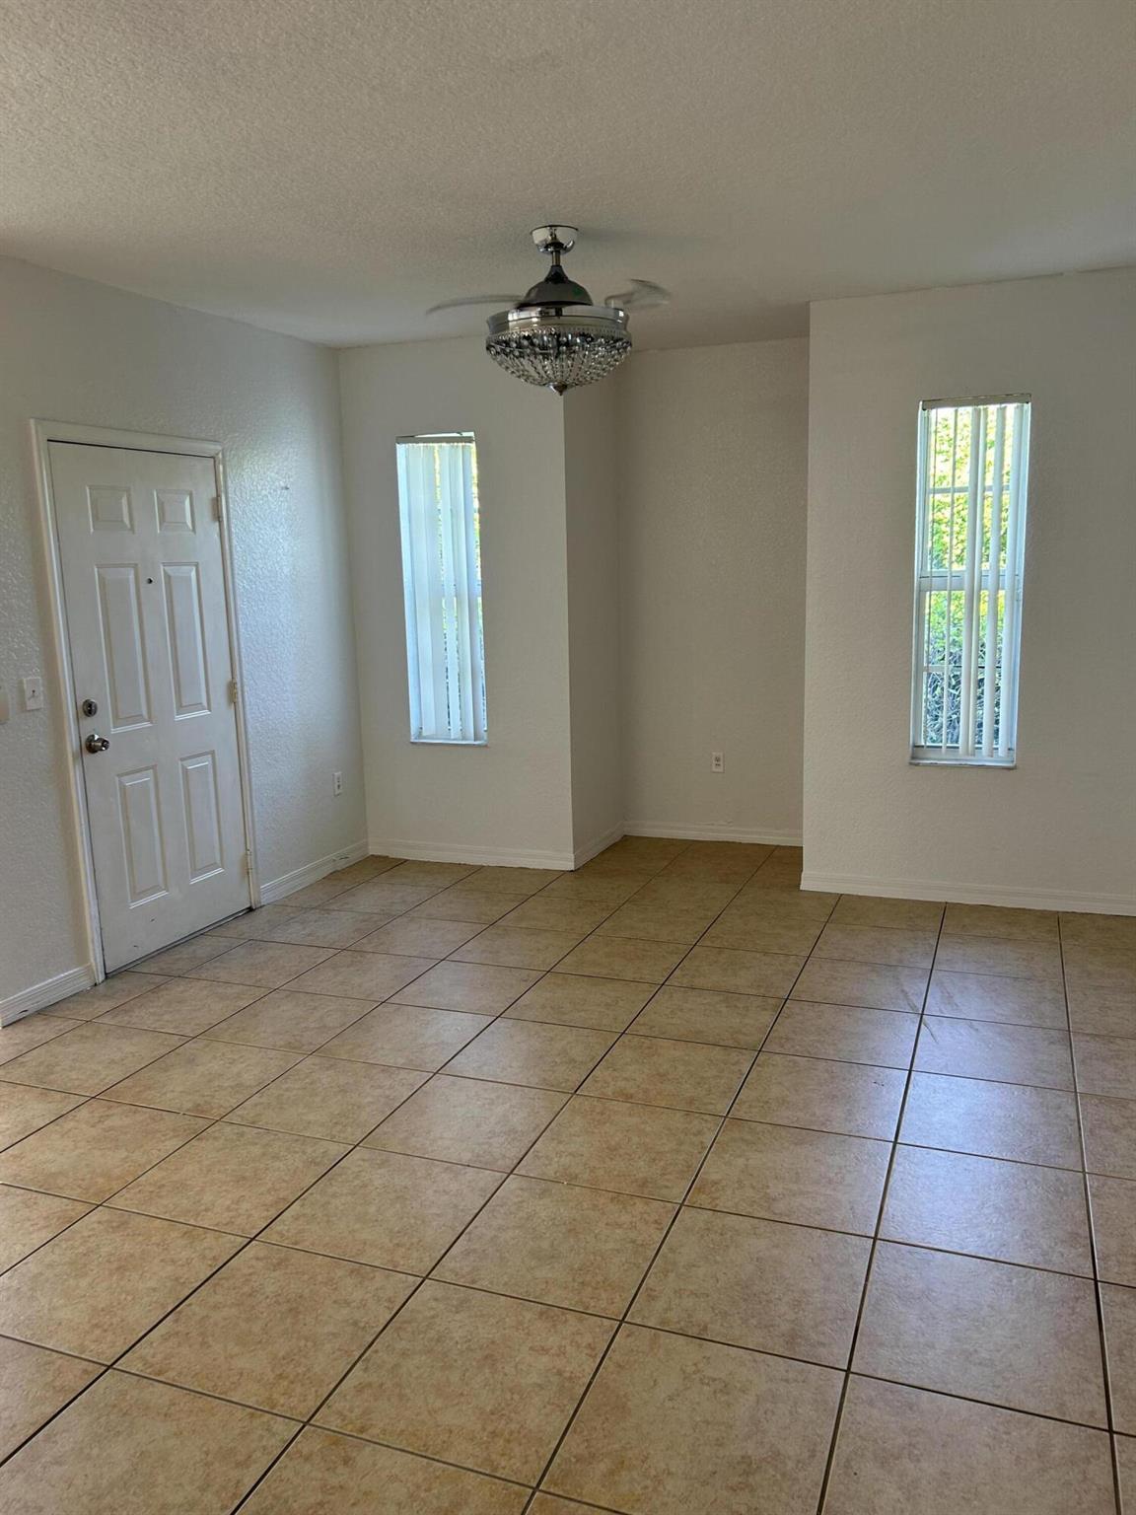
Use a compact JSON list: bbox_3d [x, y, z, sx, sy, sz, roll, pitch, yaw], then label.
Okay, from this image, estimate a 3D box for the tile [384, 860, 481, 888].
[{"bbox_3d":[-0.726,0.602,5.798,0.452,0.012,0.420,2,10,21],"label":"tile"}]

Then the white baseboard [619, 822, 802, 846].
[{"bbox_3d":[0.845,0.422,6.268,1.129,0.084,0.015,2,10,21],"label":"white baseboard"}]

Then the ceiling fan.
[{"bbox_3d":[-0.032,-1.506,3.861,0.930,0.535,0.930,2,10,21],"label":"ceiling fan"}]

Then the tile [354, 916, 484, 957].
[{"bbox_3d":[-0.629,0.769,4.812,0.452,0.015,0.452,2,10,21],"label":"tile"}]

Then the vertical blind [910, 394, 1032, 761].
[{"bbox_3d":[1.733,-0.734,4.911,0.438,1.554,0.090,2,10,21],"label":"vertical blind"}]

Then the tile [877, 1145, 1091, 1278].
[{"bbox_3d":[0.999,1.073,2.721,0.451,0.010,0.453,2,10,21],"label":"tile"}]

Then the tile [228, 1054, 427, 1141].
[{"bbox_3d":[-0.710,1.021,3.417,0.457,0.010,0.457,2,10,21],"label":"tile"}]

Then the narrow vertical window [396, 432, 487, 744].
[{"bbox_3d":[-0.625,-0.842,5.830,0.445,1.560,0.100,2,10,21],"label":"narrow vertical window"}]

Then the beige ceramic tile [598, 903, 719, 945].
[{"bbox_3d":[0.388,0.723,4.898,0.452,0.012,0.452,2,10,21],"label":"beige ceramic tile"}]

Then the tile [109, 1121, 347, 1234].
[{"bbox_3d":[-0.867,1.089,2.963,0.452,0.012,0.452,2,10,21],"label":"tile"}]

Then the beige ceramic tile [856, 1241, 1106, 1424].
[{"bbox_3d":[0.832,1.151,2.302,0.452,0.012,0.452,2,10,21],"label":"beige ceramic tile"}]

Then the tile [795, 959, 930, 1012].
[{"bbox_3d":[1.080,0.834,4.182,0.457,0.010,0.457,2,10,21],"label":"tile"}]

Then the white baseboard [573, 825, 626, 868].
[{"bbox_3d":[0.181,0.473,6.165,0.015,0.085,0.779,2,10,21],"label":"white baseboard"}]

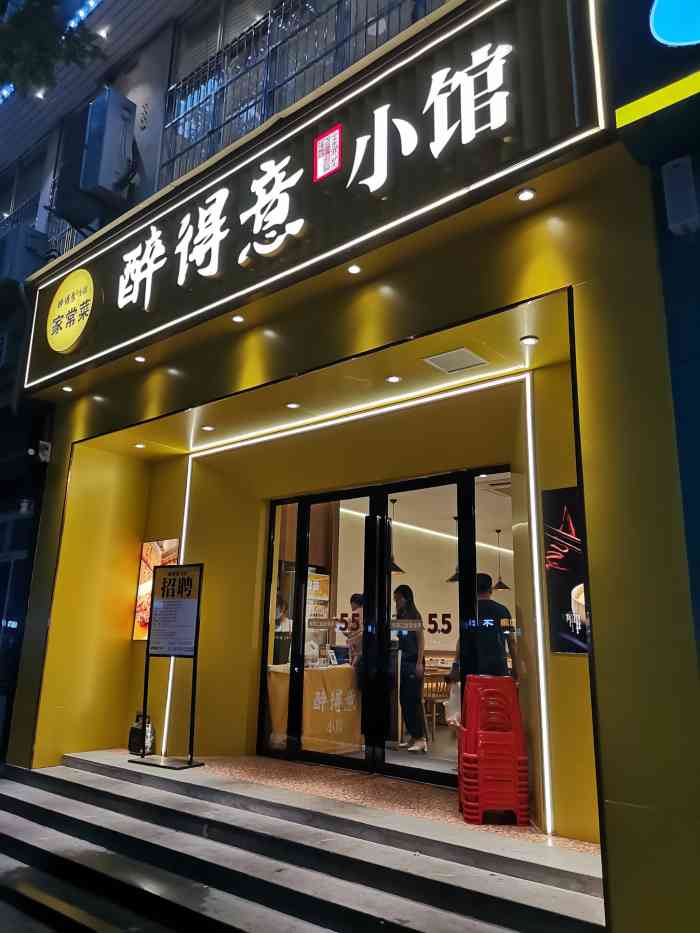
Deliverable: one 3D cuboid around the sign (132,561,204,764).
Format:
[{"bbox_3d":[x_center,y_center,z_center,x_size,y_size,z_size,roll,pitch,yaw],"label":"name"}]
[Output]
[{"bbox_3d":[-1.552,1.719,6.197,0.626,1.682,0.323,-7,-17,31],"label":"sign"}]

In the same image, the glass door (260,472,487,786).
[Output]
[{"bbox_3d":[0.218,1.341,6.038,2.717,2.434,0.111,-10,-19,39],"label":"glass door"}]

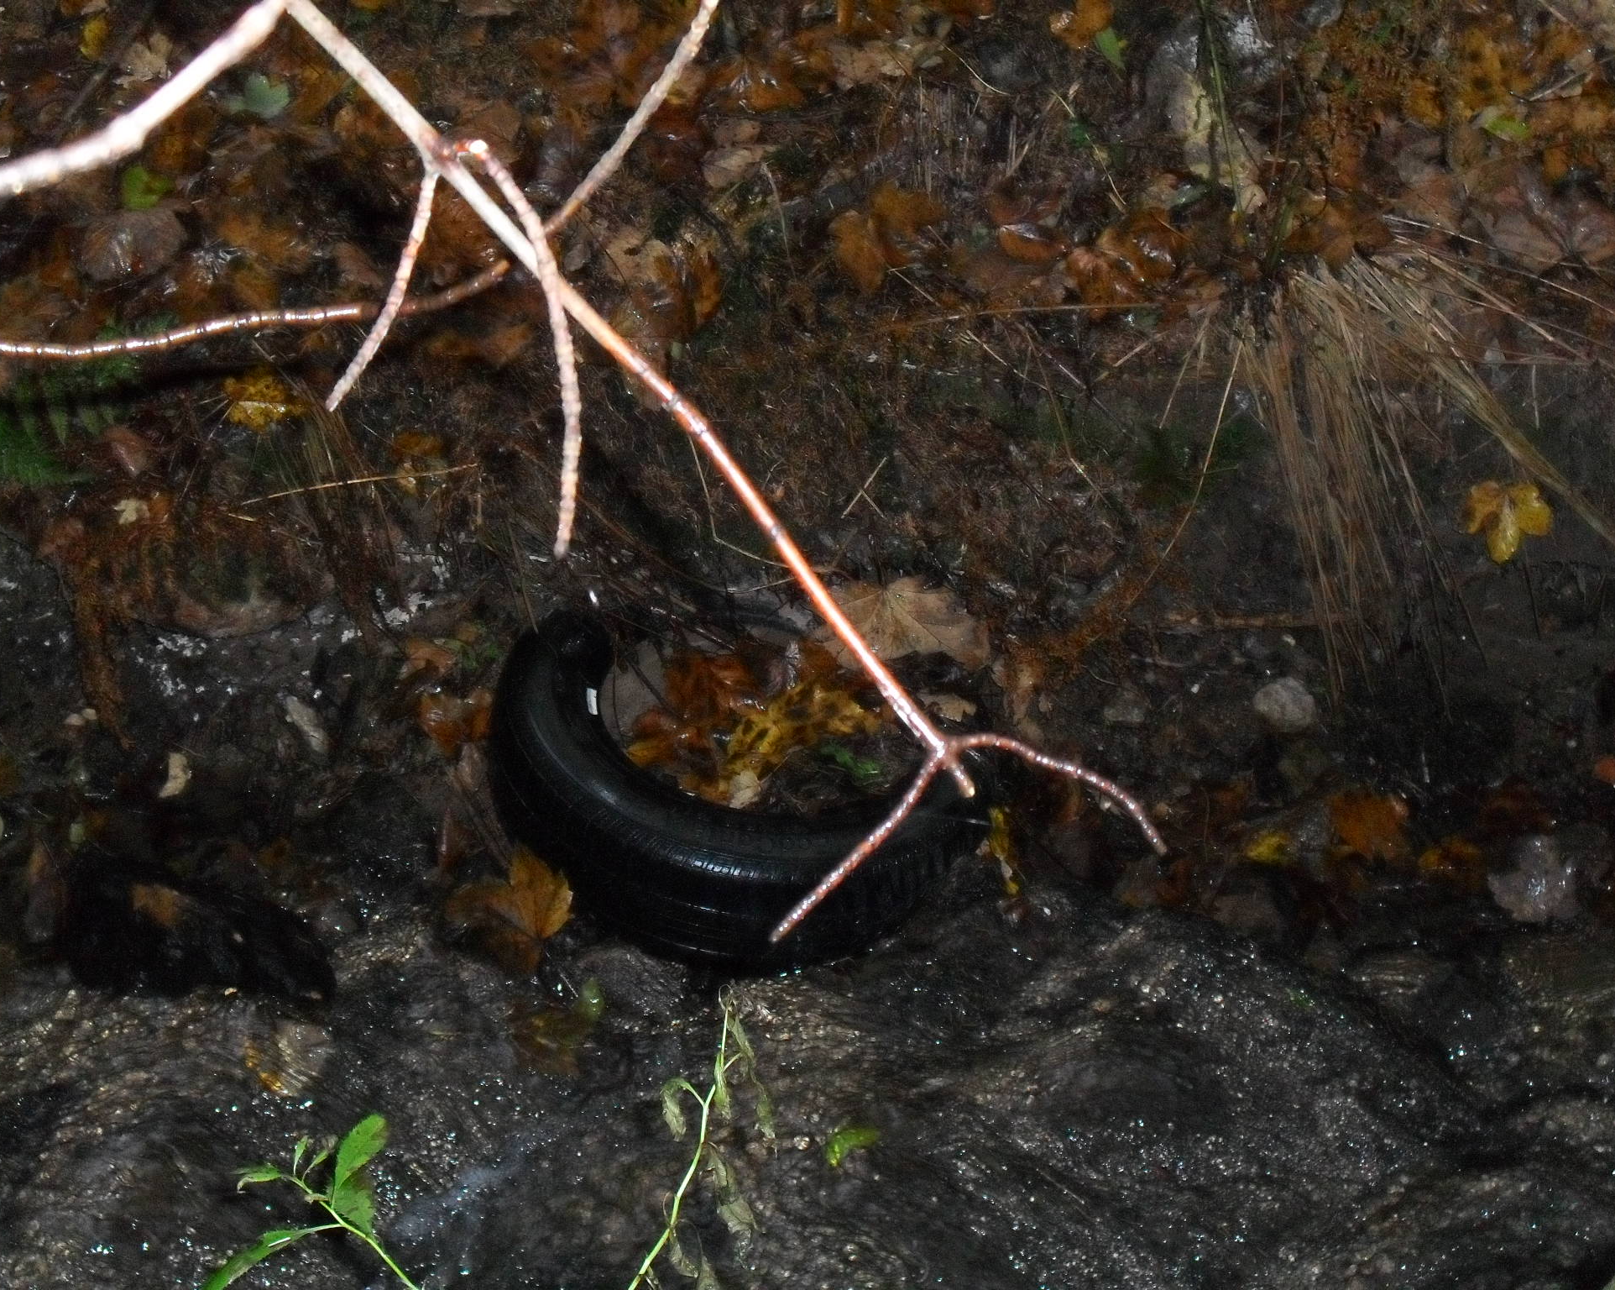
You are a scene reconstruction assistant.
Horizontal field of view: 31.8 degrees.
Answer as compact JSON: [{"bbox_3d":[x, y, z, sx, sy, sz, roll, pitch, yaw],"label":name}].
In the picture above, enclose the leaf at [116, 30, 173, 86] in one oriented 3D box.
[{"bbox_3d":[-0.938,-0.827,4.000,0.080,0.020,0.080,-5,59,-5],"label":"leaf"}]

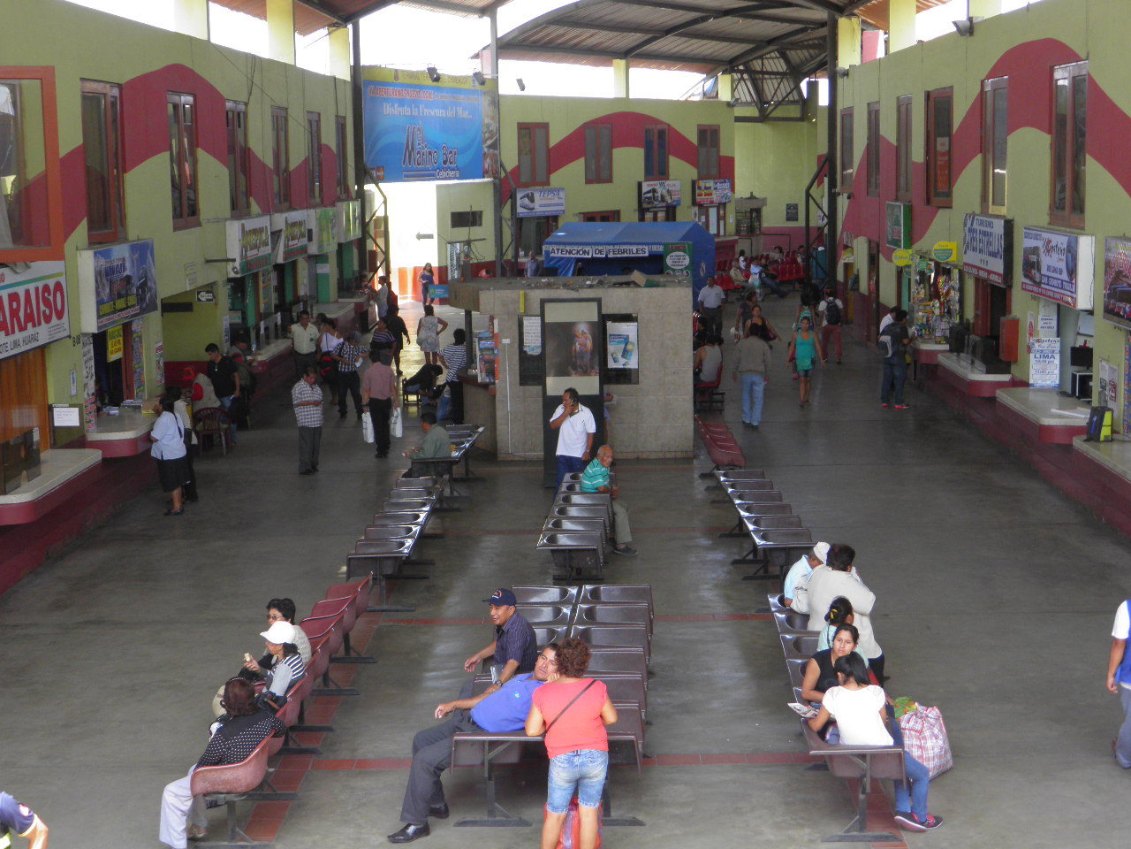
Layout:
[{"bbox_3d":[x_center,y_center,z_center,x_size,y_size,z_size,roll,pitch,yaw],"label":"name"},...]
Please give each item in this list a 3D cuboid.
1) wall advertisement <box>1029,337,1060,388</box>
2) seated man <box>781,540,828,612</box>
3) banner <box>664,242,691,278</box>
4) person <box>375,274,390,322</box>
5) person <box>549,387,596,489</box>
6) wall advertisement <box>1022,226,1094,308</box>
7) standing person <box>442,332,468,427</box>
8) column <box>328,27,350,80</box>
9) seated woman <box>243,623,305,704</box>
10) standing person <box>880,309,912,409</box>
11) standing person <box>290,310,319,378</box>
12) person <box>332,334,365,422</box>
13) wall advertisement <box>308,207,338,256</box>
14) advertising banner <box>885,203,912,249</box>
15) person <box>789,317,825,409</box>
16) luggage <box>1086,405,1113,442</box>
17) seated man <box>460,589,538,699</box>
[{"bbox_3d":[6.724,-0.862,25.201,0.430,0.700,0.030,-1,8,1],"label":"wall advertisement"},{"bbox_3d":[2.278,1.663,15.687,0.800,1.240,0.520,-1,9,-1],"label":"seated man"},{"bbox_3d":[3.010,-4.059,47.886,0.760,1.600,0.040,0,9,4],"label":"banner"},{"bbox_3d":[-4.374,-2.745,43.077,0.360,1.600,0.430,1,9,11],"label":"person"},{"bbox_3d":[0.083,0.354,22.505,0.540,1.633,0.350,2,9,21],"label":"person"},{"bbox_3d":[6.935,-2.247,25.372,0.231,0.964,3.113,-1,9,1],"label":"wall advertisement"},{"bbox_3d":[-1.852,-0.807,30.017,0.440,1.610,0.340,1,9,16],"label":"standing person"},{"bbox_3d":[-5.780,-9.418,45.798,0.466,1.333,0.320,-1,9,1],"label":"column"},{"bbox_3d":[-2.178,2.005,12.999,0.620,1.200,0.480,-1,9,1],"label":"seated woman"},{"bbox_3d":[6.001,-1.198,32.773,0.500,1.730,0.500,-5,9,-23],"label":"standing person"},{"bbox_3d":[-4.765,-1.209,32.797,0.520,1.680,0.350,-2,9,-9],"label":"standing person"},{"bbox_3d":[-3.883,-0.880,32.174,0.600,1.580,0.420,-1,9,1],"label":"person"},{"bbox_3d":[-5.394,-4.349,40.032,0.190,0.960,2.900,-1,8,1],"label":"wall advertisement"},{"bbox_3d":[6.644,-3.993,35.809,0.180,0.900,2.300,-1,8,1],"label":"advertising banner"},{"bbox_3d":[4.209,-1.119,31.414,0.580,1.570,0.360,-1,9,-1],"label":"person"},{"bbox_3d":[6.649,-0.004,22.394,0.310,0.420,0.260,-1,9,1],"label":"luggage"},{"bbox_3d":[-0.556,1.853,13.752,0.680,1.210,0.520,-2,9,-6],"label":"seated man"}]

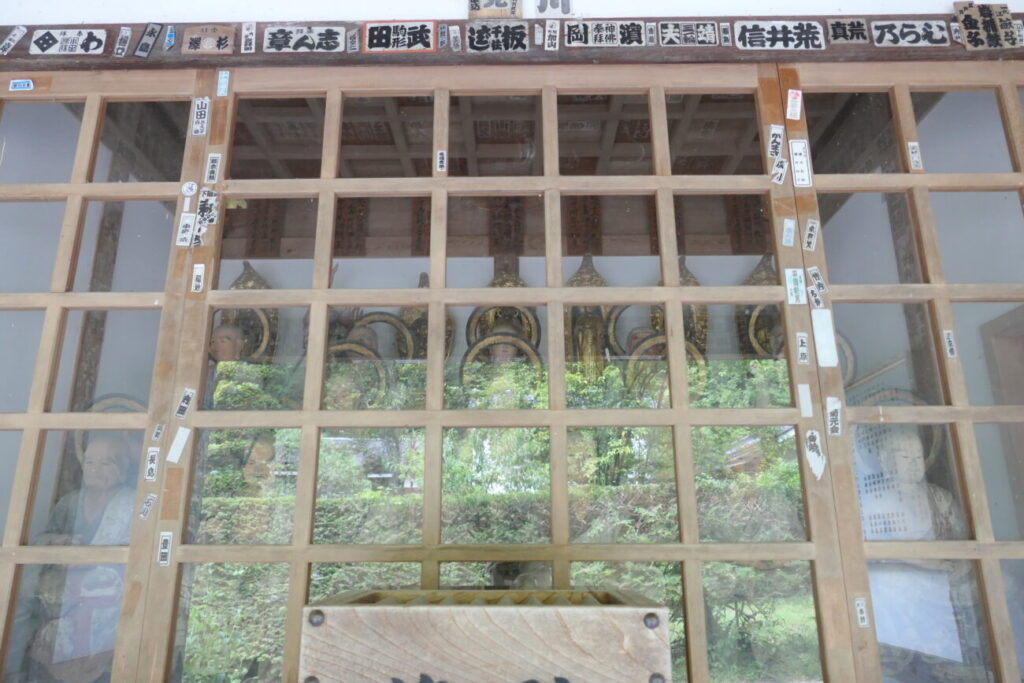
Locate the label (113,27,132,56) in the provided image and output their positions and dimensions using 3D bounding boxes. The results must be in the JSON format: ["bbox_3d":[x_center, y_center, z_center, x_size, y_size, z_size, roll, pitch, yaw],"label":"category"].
[{"bbox_3d":[-1.150,-0.884,2.104,0.031,0.099,0.004,6,-16,2],"label":"label"}]

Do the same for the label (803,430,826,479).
[{"bbox_3d":[0.773,0.288,1.802,0.041,0.126,0.004,0,-16,0],"label":"label"}]

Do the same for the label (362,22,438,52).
[{"bbox_3d":[-0.269,-0.733,1.712,0.178,0.088,0.008,0,-16,0],"label":"label"}]

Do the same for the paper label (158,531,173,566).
[{"bbox_3d":[-0.703,0.421,1.443,0.022,0.065,0.003,-1,-16,0],"label":"paper label"}]

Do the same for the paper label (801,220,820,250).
[{"bbox_3d":[0.686,-0.243,1.627,0.022,0.078,0.003,17,-15,5],"label":"paper label"}]

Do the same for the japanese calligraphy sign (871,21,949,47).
[{"bbox_3d":[0.976,-0.753,1.741,0.182,0.073,0.004,0,-16,0],"label":"japanese calligraphy sign"}]

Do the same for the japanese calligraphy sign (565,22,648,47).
[{"bbox_3d":[0.225,-0.739,1.709,0.193,0.070,0.008,0,-16,0],"label":"japanese calligraphy sign"}]

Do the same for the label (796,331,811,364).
[{"bbox_3d":[0.636,0.016,1.553,0.024,0.070,0.003,2,-16,1],"label":"label"}]

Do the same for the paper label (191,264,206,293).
[{"bbox_3d":[-0.707,-0.143,1.605,0.024,0.066,0.003,-2,-16,0],"label":"paper label"}]

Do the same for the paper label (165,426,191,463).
[{"bbox_3d":[-0.854,0.266,1.825,0.029,0.088,0.004,15,-15,5],"label":"paper label"}]

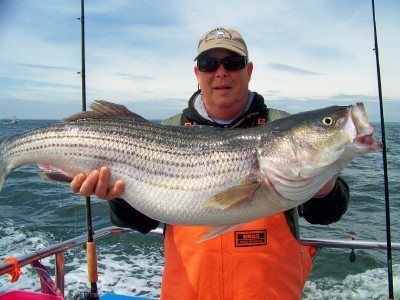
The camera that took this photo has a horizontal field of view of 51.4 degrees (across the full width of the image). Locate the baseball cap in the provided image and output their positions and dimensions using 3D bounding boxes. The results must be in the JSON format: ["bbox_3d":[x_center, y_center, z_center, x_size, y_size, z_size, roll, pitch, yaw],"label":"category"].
[{"bbox_3d":[0.069,-0.343,1.360,0.172,0.142,0.262,-1,5,7],"label":"baseball cap"}]

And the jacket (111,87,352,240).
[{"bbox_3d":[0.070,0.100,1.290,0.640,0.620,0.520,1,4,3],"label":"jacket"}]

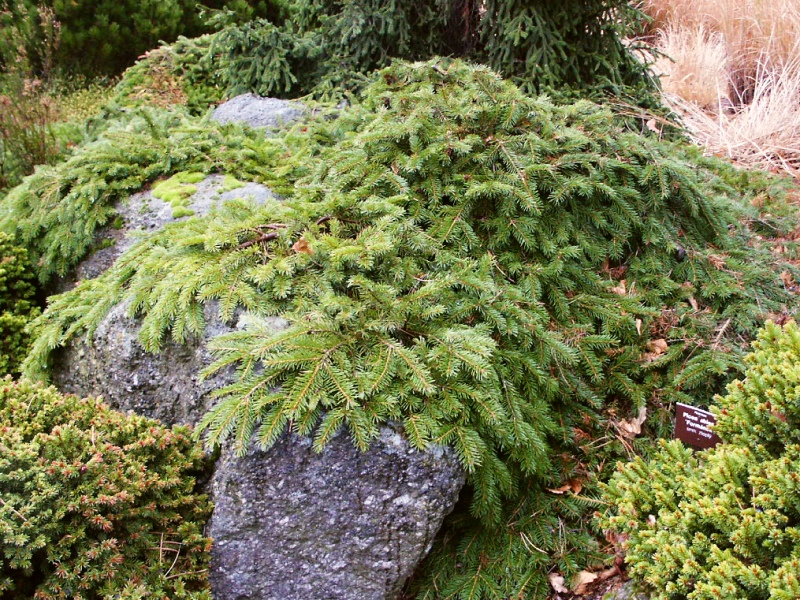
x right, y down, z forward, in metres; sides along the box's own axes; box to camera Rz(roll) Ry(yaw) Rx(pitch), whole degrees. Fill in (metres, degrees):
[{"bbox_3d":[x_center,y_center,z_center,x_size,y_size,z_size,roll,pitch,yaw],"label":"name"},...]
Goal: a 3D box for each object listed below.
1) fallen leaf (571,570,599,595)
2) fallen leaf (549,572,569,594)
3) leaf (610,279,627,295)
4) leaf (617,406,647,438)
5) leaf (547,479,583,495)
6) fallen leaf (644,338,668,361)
[{"bbox_3d":[0.337,0.515,1.477,0.058,0.020,0.036,-24,36,-39],"label":"fallen leaf"},{"bbox_3d":[0.291,0.520,1.485,0.032,0.020,0.046,-12,29,-22],"label":"fallen leaf"},{"bbox_3d":[0.665,-0.041,2.462,0.042,0.028,0.038,0,27,0],"label":"leaf"},{"bbox_3d":[0.539,0.285,1.884,0.058,0.035,0.060,15,30,26],"label":"leaf"},{"bbox_3d":[0.349,0.397,1.721,0.070,0.022,0.040,0,27,0],"label":"leaf"},{"bbox_3d":[0.678,0.131,2.141,0.054,0.030,0.050,5,27,9],"label":"fallen leaf"}]

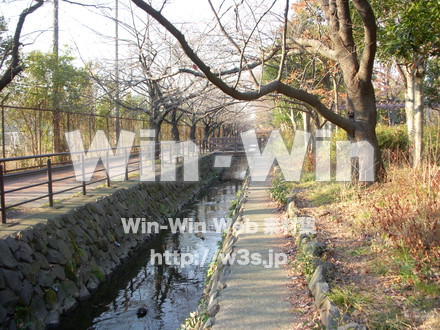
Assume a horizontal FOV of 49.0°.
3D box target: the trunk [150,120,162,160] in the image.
[{"bbox_3d":[-3.892,-1.501,29.600,0.730,2.500,0.620,0,4,0],"label":"trunk"}]

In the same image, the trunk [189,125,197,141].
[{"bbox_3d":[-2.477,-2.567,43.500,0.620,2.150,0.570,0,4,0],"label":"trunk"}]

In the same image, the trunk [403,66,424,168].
[{"bbox_3d":[6.400,-1.560,16.000,0.680,3.500,0.520,2,4,22],"label":"trunk"}]

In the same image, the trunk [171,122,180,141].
[{"bbox_3d":[-3.363,-2.192,36.500,0.680,2.350,0.620,0,4,0],"label":"trunk"}]

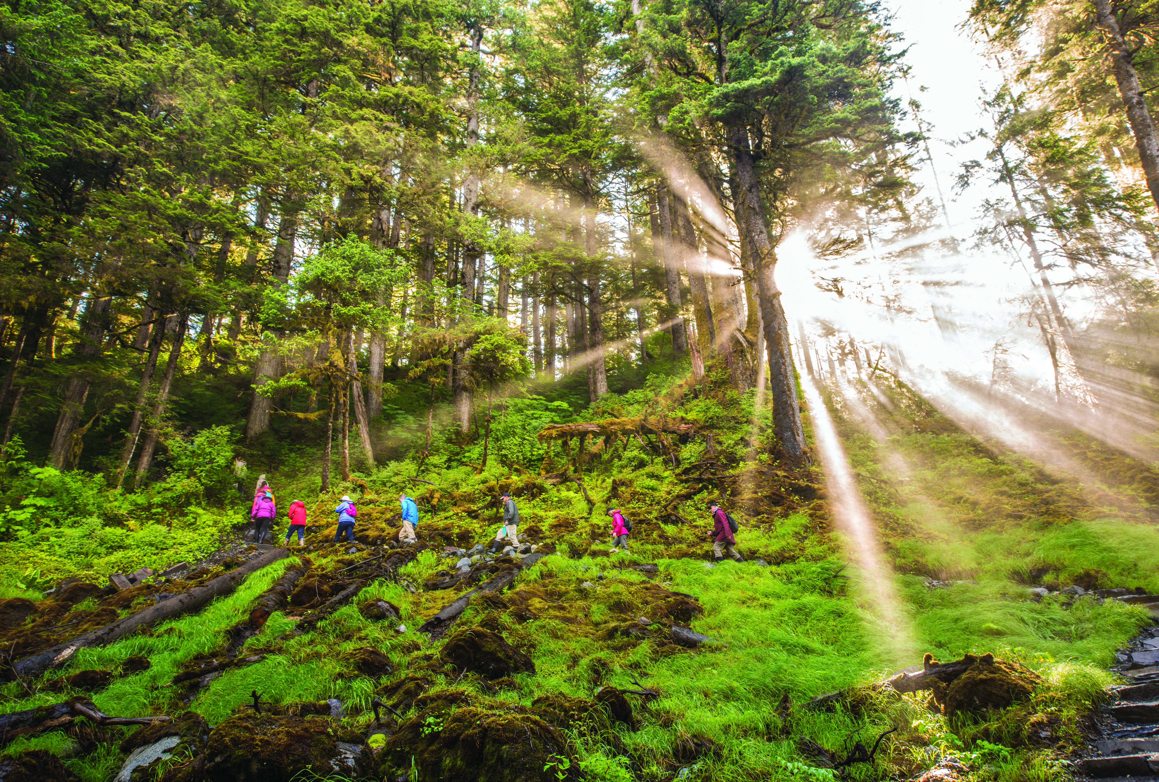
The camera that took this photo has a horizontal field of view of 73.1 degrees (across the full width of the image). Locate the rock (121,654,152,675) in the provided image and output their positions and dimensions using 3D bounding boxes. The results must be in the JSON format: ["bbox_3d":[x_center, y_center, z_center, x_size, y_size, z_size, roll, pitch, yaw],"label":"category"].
[{"bbox_3d":[-5.223,3.223,9.200,0.341,0.210,0.290,10,-25,-26],"label":"rock"}]

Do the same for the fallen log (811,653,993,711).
[{"bbox_3d":[3.142,2.919,7.750,1.741,0.280,0.280,-10,-23,0],"label":"fallen log"}]

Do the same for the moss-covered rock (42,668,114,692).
[{"bbox_3d":[-6.992,4.029,10.900,0.956,0.331,0.600,9,-21,-30],"label":"moss-covered rock"}]

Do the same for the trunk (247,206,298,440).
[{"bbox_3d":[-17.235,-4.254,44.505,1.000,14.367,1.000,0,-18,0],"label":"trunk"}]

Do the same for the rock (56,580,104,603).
[{"bbox_3d":[-11.068,4.449,17.300,1.031,0.526,0.850,10,-21,-30],"label":"rock"}]

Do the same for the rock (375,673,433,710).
[{"bbox_3d":[-1.755,3.007,7.800,0.518,0.348,0.415,3,-23,-11],"label":"rock"}]

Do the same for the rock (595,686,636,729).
[{"bbox_3d":[0.329,2.923,7.200,0.337,0.361,0.321,-2,-23,2],"label":"rock"}]

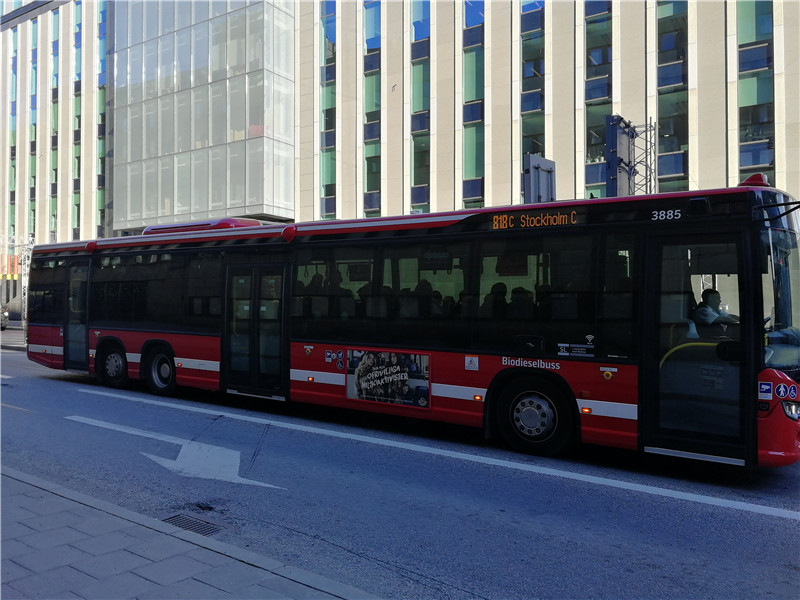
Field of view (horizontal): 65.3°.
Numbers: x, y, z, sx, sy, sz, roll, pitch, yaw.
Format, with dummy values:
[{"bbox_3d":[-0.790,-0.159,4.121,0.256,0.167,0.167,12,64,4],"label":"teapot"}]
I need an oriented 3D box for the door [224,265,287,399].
[{"bbox_3d":[-2.338,0.479,10.025,1.301,2.066,0.080,1,0,35],"label":"door"}]

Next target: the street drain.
[{"bbox_3d":[-1.647,1.771,4.792,0.550,0.040,0.320,1,0,35],"label":"street drain"}]

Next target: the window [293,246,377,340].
[{"bbox_3d":[-0.981,-0.097,9.085,1.532,1.300,0.050,1,0,35],"label":"window"}]

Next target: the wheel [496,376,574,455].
[{"bbox_3d":[1.648,1.363,7.428,0.950,0.950,0.290,1,0,35],"label":"wheel"}]

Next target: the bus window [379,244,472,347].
[{"bbox_3d":[0.297,-0.075,8.200,1.313,1.301,0.050,1,0,35],"label":"bus window"}]

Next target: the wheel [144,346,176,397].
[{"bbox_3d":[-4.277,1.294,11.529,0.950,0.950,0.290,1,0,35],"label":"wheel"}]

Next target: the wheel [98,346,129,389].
[{"bbox_3d":[-5.567,1.279,12.422,0.950,0.950,0.290,1,0,35],"label":"wheel"}]

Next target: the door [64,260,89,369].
[{"bbox_3d":[-6.805,0.296,13.119,0.830,2.229,0.080,1,0,35],"label":"door"}]

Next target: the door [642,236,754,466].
[{"bbox_3d":[3.005,0.491,6.328,0.998,2.215,0.080,1,0,35],"label":"door"}]

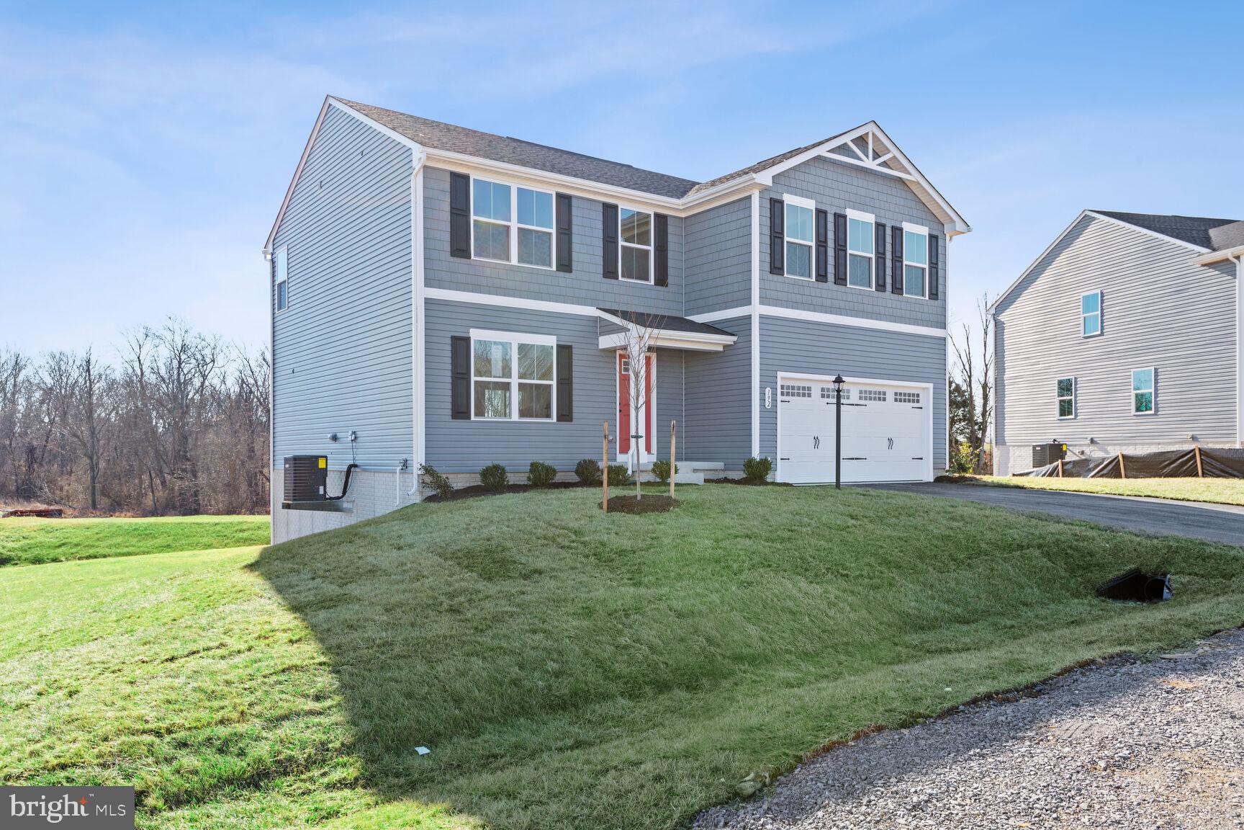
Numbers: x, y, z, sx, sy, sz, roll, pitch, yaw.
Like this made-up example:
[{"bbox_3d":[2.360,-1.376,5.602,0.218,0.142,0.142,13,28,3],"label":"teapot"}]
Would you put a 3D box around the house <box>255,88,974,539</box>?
[{"bbox_3d":[-0.532,-1.720,21.860,12.800,9.900,11.700,2,-3,-36],"label":"house"}]

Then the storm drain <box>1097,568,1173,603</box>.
[{"bbox_3d":[6.562,2.178,11.500,0.660,0.370,0.800,2,-3,-36],"label":"storm drain"}]

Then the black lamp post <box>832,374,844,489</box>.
[{"bbox_3d":[3.779,0.292,15.700,0.210,2.000,0.210,0,-2,0],"label":"black lamp post"}]

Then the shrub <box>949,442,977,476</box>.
[{"bbox_3d":[10.617,1.364,28.000,0.900,1.030,0.880,2,-3,-36],"label":"shrub"}]

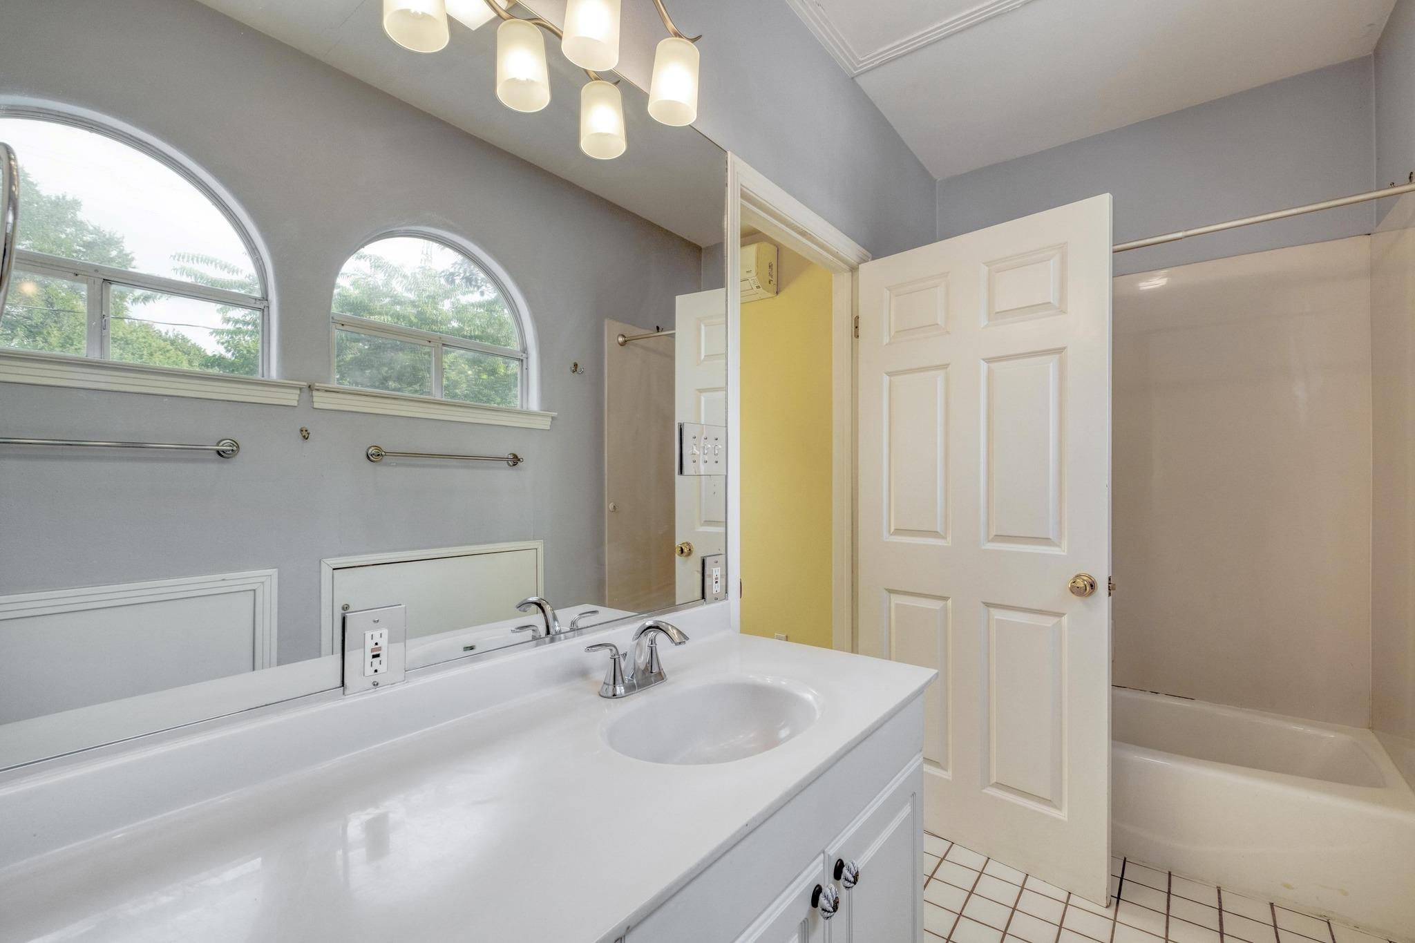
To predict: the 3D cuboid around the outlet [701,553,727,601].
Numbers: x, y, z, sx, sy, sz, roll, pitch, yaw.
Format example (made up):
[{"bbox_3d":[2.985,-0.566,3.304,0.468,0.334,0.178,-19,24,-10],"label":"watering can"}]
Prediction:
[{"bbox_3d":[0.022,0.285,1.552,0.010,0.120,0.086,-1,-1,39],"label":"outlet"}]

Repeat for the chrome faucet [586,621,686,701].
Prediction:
[{"bbox_3d":[-0.099,0.350,1.123,0.168,0.142,0.232,-1,-1,39],"label":"chrome faucet"}]

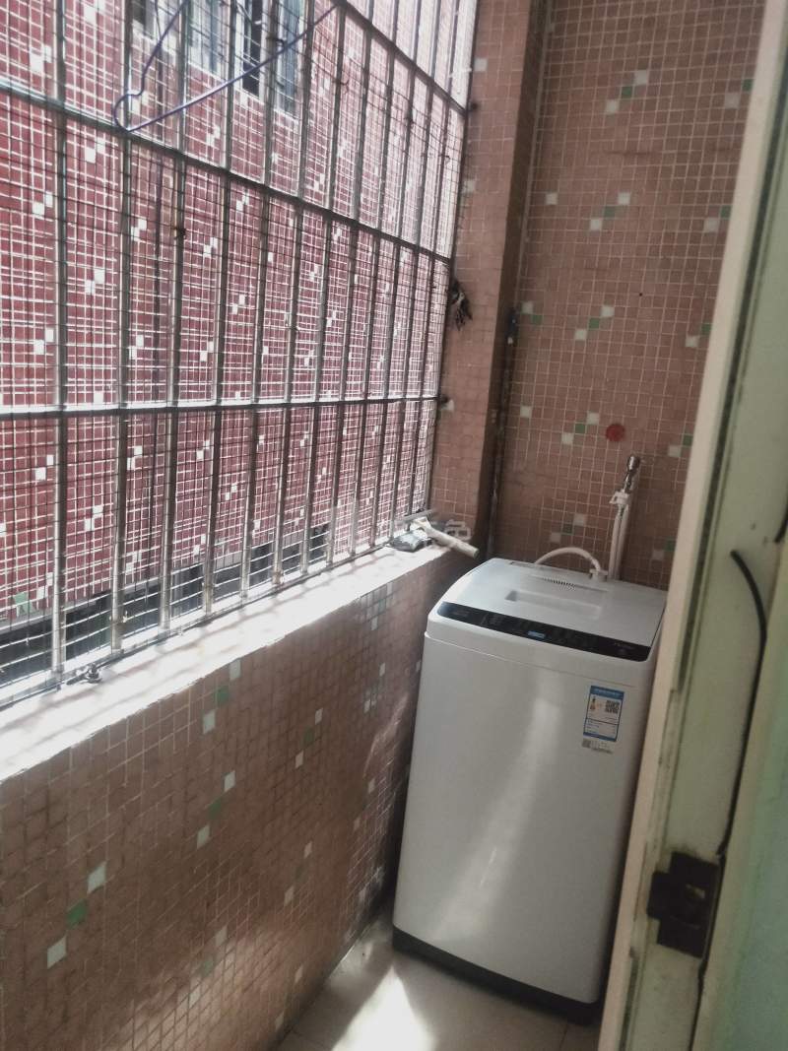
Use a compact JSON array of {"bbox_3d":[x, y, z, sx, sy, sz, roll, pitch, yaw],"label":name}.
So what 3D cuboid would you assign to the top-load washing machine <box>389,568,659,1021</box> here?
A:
[{"bbox_3d":[0.381,0.627,1.993,0.522,0.920,0.530,10,13,23],"label":"top-load washing machine"}]

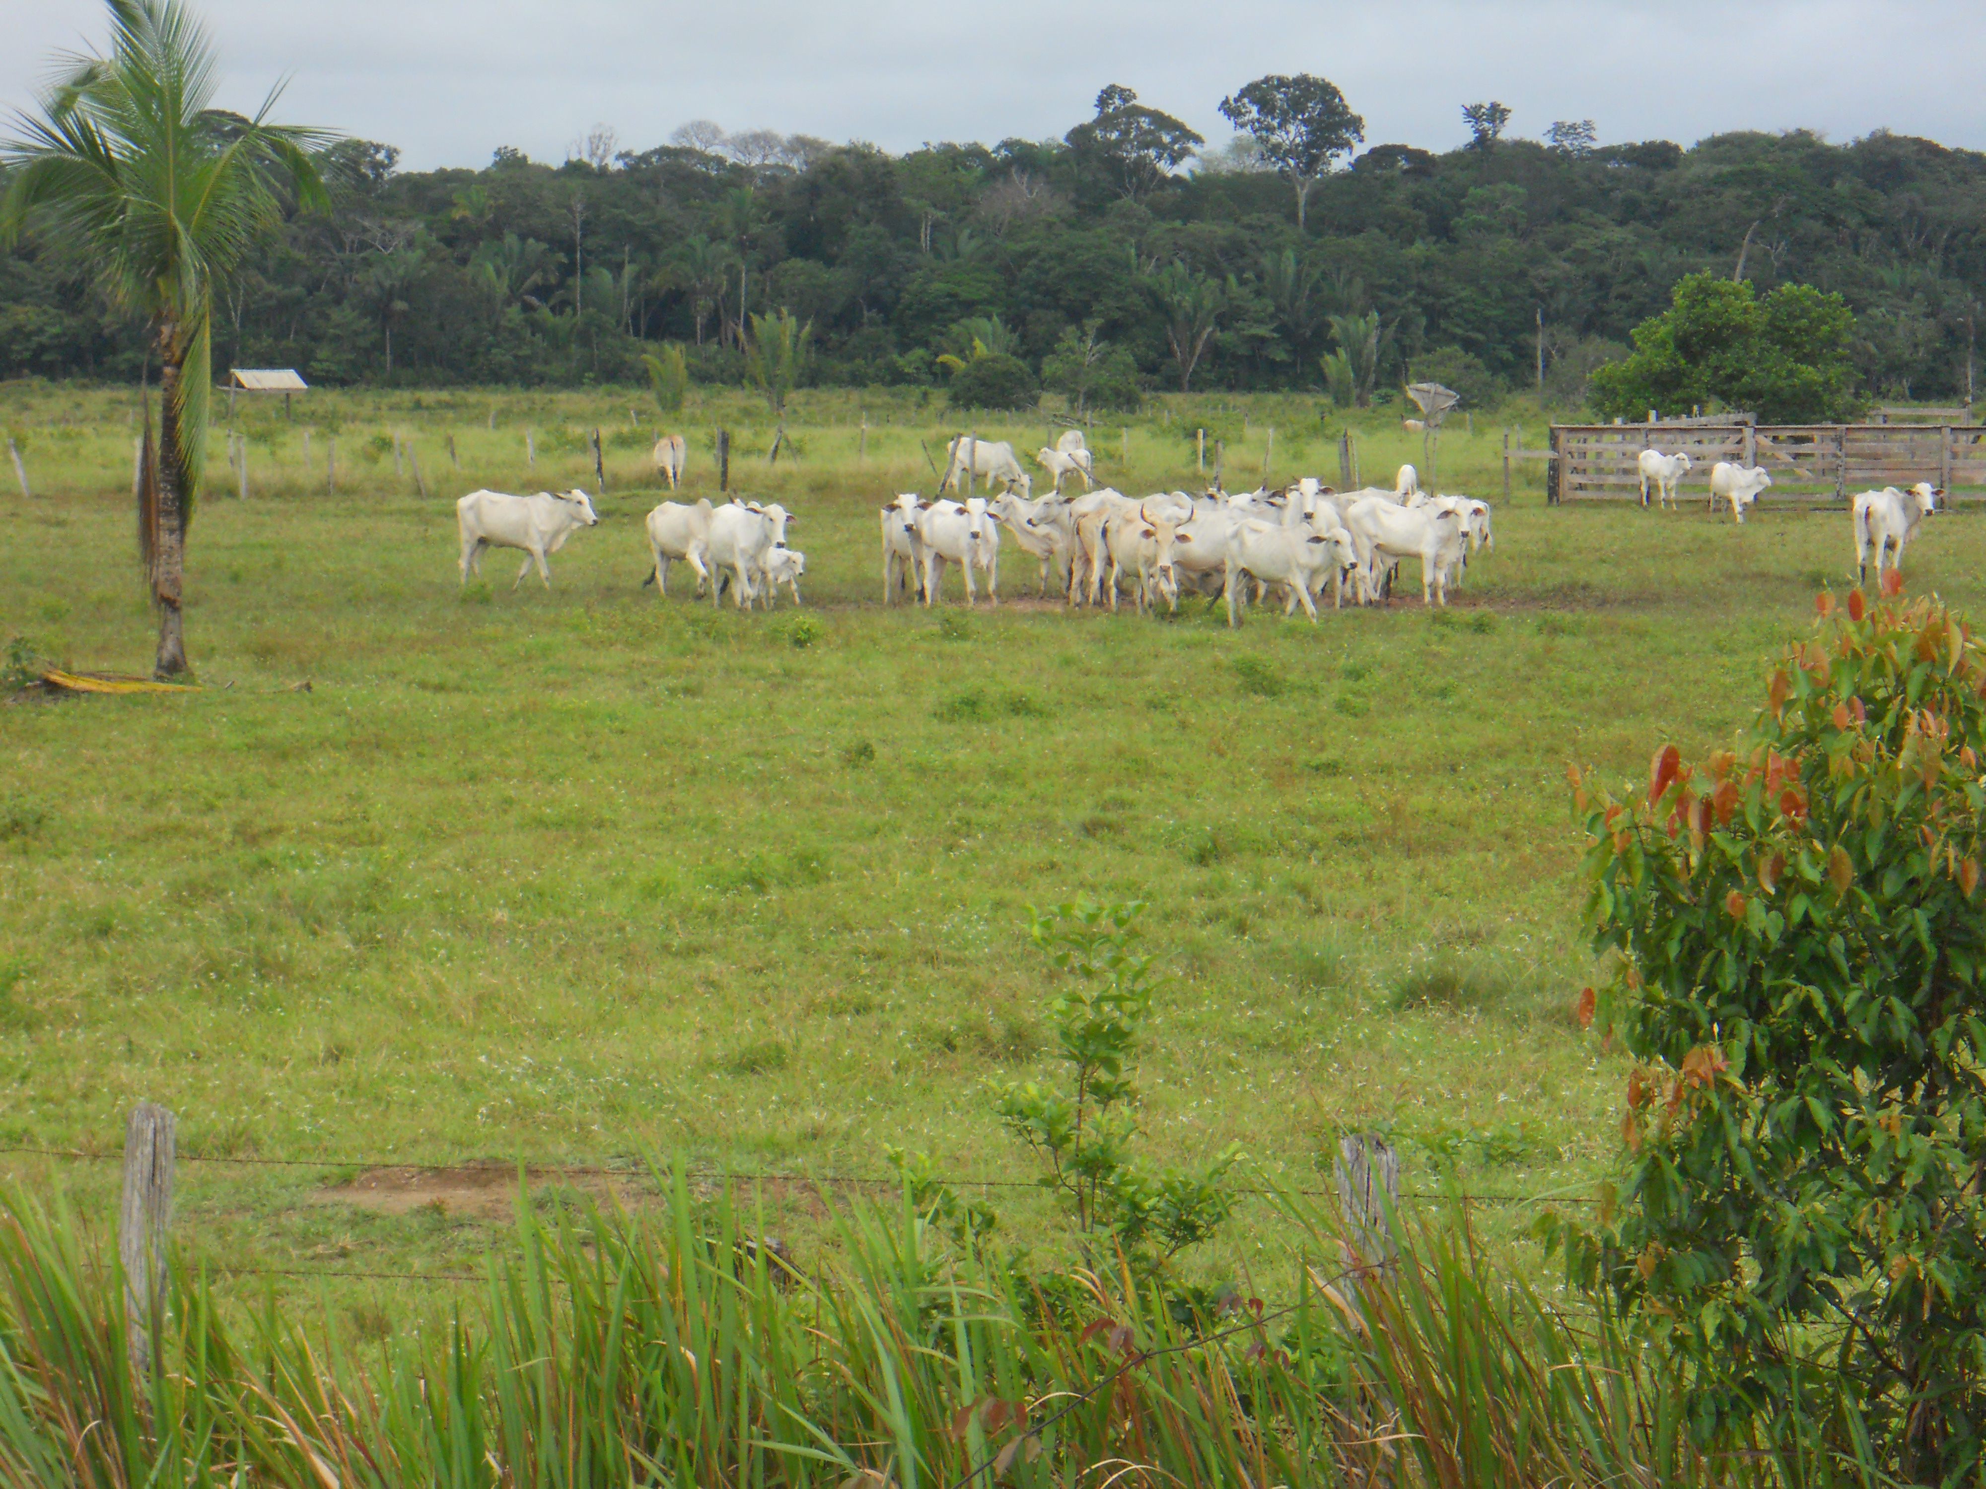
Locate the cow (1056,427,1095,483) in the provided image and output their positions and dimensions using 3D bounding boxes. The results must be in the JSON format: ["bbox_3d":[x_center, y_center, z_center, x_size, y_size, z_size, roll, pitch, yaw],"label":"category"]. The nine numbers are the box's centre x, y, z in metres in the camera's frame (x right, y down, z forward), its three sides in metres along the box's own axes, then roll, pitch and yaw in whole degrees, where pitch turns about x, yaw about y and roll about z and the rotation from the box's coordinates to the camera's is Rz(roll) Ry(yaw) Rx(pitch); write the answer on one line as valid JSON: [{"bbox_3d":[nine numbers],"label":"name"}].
[{"bbox_3d":[2.069,-7.433,208.000,0.650,1.400,2.000,0,3,-8],"label":"cow"}]

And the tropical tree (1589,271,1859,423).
[{"bbox_3d":[27.324,-14.430,300.000,9.900,6.400,8.500,0,3,0],"label":"tropical tree"}]

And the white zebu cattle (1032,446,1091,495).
[{"bbox_3d":[1.732,-6.736,197.000,1.500,1.150,0.400,0,3,2],"label":"white zebu cattle"}]

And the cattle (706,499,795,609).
[{"bbox_3d":[-3.182,-2.509,105.600,0.580,1.420,1.950,-1,3,-24],"label":"cattle"}]

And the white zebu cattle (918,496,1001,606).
[{"bbox_3d":[-0.458,-2.663,110.300,0.600,1.500,2.000,-2,3,-32],"label":"white zebu cattle"}]

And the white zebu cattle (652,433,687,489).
[{"bbox_3d":[-8.136,-7.102,202.000,0.650,1.400,2.000,-1,3,-14],"label":"white zebu cattle"}]

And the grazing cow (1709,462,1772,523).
[{"bbox_3d":[15.828,-5.353,170.000,1.650,1.280,0.480,3,4,42],"label":"grazing cow"}]

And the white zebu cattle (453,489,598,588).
[{"bbox_3d":[-6.885,-3.046,119.000,2.080,1.490,0.550,1,3,13],"label":"white zebu cattle"}]

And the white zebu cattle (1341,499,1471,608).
[{"bbox_3d":[5.447,-2.539,106.000,1.850,1.410,0.600,2,4,40],"label":"white zebu cattle"}]

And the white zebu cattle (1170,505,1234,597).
[{"bbox_3d":[2.953,-2.672,112.000,2.000,1.480,0.580,0,3,-5],"label":"white zebu cattle"}]

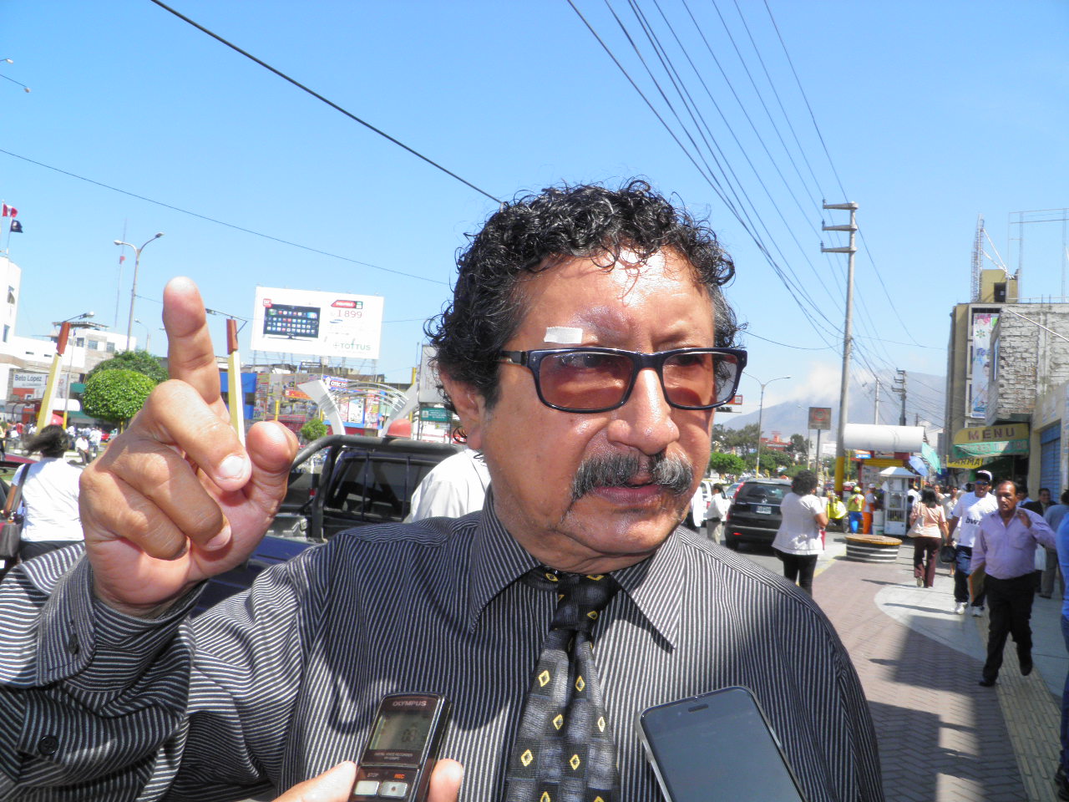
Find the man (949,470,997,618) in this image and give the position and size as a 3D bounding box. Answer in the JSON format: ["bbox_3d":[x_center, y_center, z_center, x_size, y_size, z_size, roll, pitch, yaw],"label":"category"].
[{"bbox_3d":[5.354,1.737,10.550,0.620,1.770,0.500,2,-4,24],"label":"man"}]

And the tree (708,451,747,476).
[{"bbox_3d":[10.819,4.562,49.872,2.600,3.251,2.600,3,-5,13],"label":"tree"}]

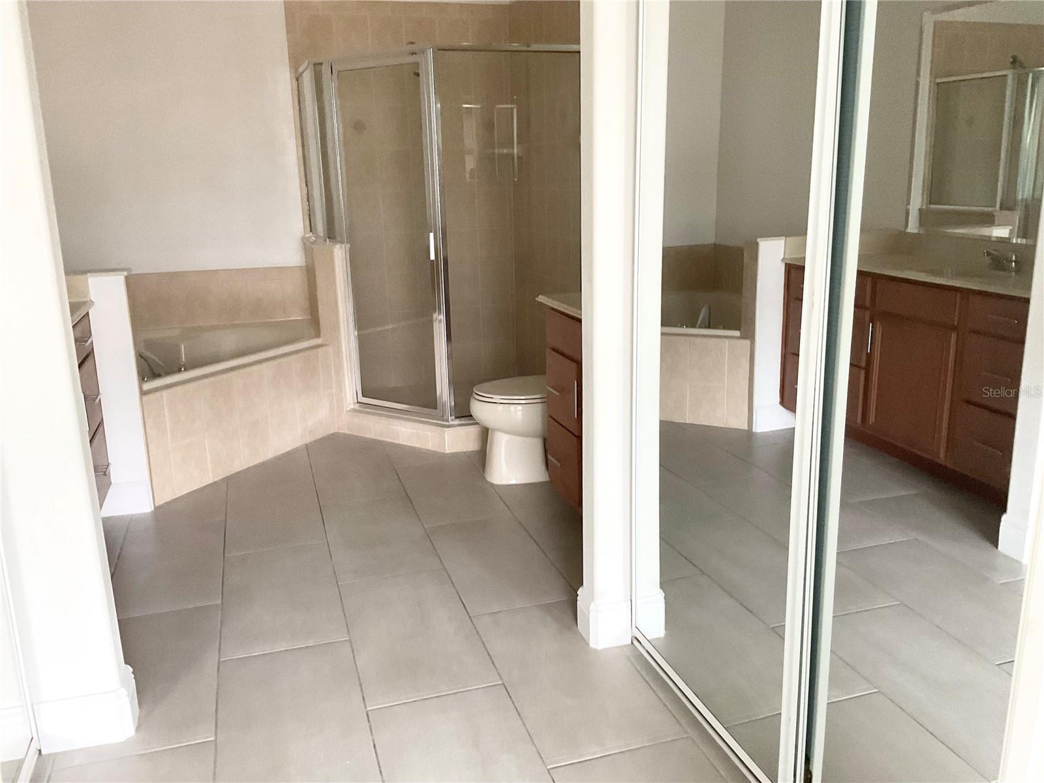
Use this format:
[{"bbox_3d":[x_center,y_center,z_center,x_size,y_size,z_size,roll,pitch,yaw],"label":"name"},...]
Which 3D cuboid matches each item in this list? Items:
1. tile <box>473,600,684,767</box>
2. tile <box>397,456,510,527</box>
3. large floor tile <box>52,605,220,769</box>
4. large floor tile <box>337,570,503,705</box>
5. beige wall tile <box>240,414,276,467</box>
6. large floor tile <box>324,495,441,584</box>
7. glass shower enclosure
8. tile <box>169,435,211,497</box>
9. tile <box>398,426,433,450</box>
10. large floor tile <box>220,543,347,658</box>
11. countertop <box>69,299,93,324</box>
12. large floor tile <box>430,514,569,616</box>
[{"bbox_3d":[0.131,0.817,2.558,0.386,0.010,0.772,-5,15,-16],"label":"tile"},{"bbox_3d":[-0.328,0.453,3.993,0.386,0.010,0.772,-5,15,-16],"label":"tile"},{"bbox_3d":[-1.095,0.834,2.576,0.386,0.010,0.772,-5,15,-16],"label":"large floor tile"},{"bbox_3d":[-0.353,0.763,2.798,0.386,0.010,0.772,-5,15,-16],"label":"large floor tile"},{"bbox_3d":[-1.322,0.248,4.349,0.010,0.243,0.203,7,16,28],"label":"beige wall tile"},{"bbox_3d":[-0.583,0.582,3.516,0.386,0.010,0.772,-5,15,-16],"label":"large floor tile"},{"bbox_3d":[-0.468,-0.887,4.935,1.344,1.802,1.437,-5,15,-16],"label":"glass shower enclosure"},{"bbox_3d":[-1.517,0.343,3.999,0.010,0.240,0.204,7,16,28],"label":"tile"},{"bbox_3d":[-0.558,0.254,4.588,0.197,0.086,0.010,7,17,29],"label":"tile"},{"bbox_3d":[-0.840,0.707,3.048,0.386,0.010,0.772,-5,15,-16],"label":"large floor tile"},{"bbox_3d":[-1.769,-0.142,2.761,0.560,0.035,1.509,-5,15,-16],"label":"countertop"},{"bbox_3d":[-0.098,0.635,3.275,0.386,0.010,0.772,-5,15,-16],"label":"large floor tile"}]

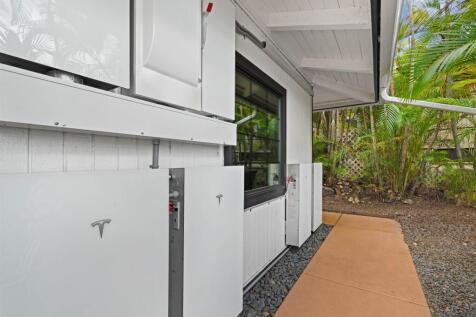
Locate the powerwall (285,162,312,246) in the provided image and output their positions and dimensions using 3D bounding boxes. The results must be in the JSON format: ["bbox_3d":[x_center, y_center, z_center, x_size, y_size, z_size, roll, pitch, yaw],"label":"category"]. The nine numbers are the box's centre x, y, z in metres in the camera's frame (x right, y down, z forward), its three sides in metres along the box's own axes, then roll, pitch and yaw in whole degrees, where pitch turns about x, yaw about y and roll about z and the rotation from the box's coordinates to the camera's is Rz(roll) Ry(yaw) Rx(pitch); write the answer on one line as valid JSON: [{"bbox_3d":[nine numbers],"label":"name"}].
[{"bbox_3d":[0.909,0.633,3.093,0.180,1.103,0.607,0,0,34],"label":"powerwall"}]

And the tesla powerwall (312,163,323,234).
[{"bbox_3d":[1.310,0.638,3.687,0.180,1.103,0.607,0,0,34],"label":"tesla powerwall"}]

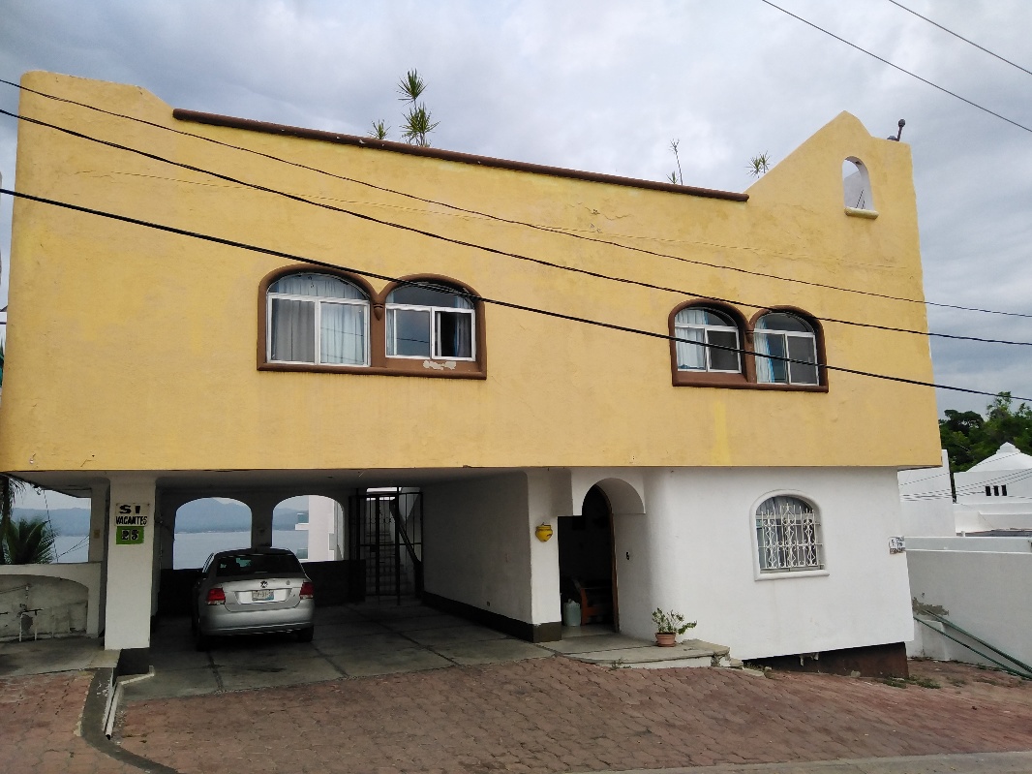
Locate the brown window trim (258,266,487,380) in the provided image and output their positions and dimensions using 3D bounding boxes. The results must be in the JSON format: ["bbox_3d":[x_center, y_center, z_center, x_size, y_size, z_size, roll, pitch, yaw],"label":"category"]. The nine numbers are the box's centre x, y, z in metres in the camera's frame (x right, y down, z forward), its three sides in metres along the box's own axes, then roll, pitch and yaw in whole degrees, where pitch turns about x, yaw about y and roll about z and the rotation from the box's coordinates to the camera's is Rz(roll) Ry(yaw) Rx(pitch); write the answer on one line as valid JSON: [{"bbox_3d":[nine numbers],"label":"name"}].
[{"bbox_3d":[-1.887,-0.878,10.601,3.100,1.480,0.200,2,-9,-22],"label":"brown window trim"}]

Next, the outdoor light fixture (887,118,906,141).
[{"bbox_3d":[7.239,-4.884,14.727,0.270,0.360,0.220,2,-9,-22],"label":"outdoor light fixture"}]

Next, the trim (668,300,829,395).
[{"bbox_3d":[3.884,-0.670,12.876,3.100,1.480,0.200,2,-9,-22],"label":"trim"}]

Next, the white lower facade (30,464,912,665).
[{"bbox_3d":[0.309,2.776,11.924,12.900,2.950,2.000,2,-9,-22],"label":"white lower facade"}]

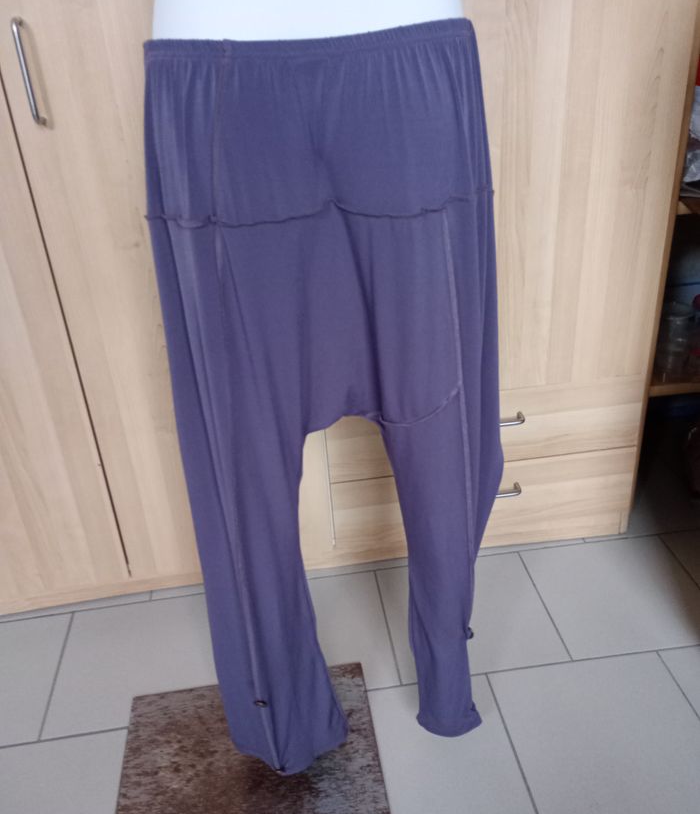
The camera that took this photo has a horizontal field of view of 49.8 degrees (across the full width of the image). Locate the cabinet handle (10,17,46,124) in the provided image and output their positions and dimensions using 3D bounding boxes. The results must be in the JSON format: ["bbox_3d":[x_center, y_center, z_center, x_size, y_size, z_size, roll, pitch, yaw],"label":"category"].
[{"bbox_3d":[-0.449,-0.470,1.057,0.011,0.138,0.033,-7,28,-5],"label":"cabinet handle"}]

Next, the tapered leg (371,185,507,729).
[{"bbox_3d":[0.116,0.133,0.981,0.160,0.810,0.175,-10,28,-11],"label":"tapered leg"}]

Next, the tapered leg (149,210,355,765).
[{"bbox_3d":[-0.110,0.165,0.959,0.180,0.820,0.185,-10,28,-11],"label":"tapered leg"}]

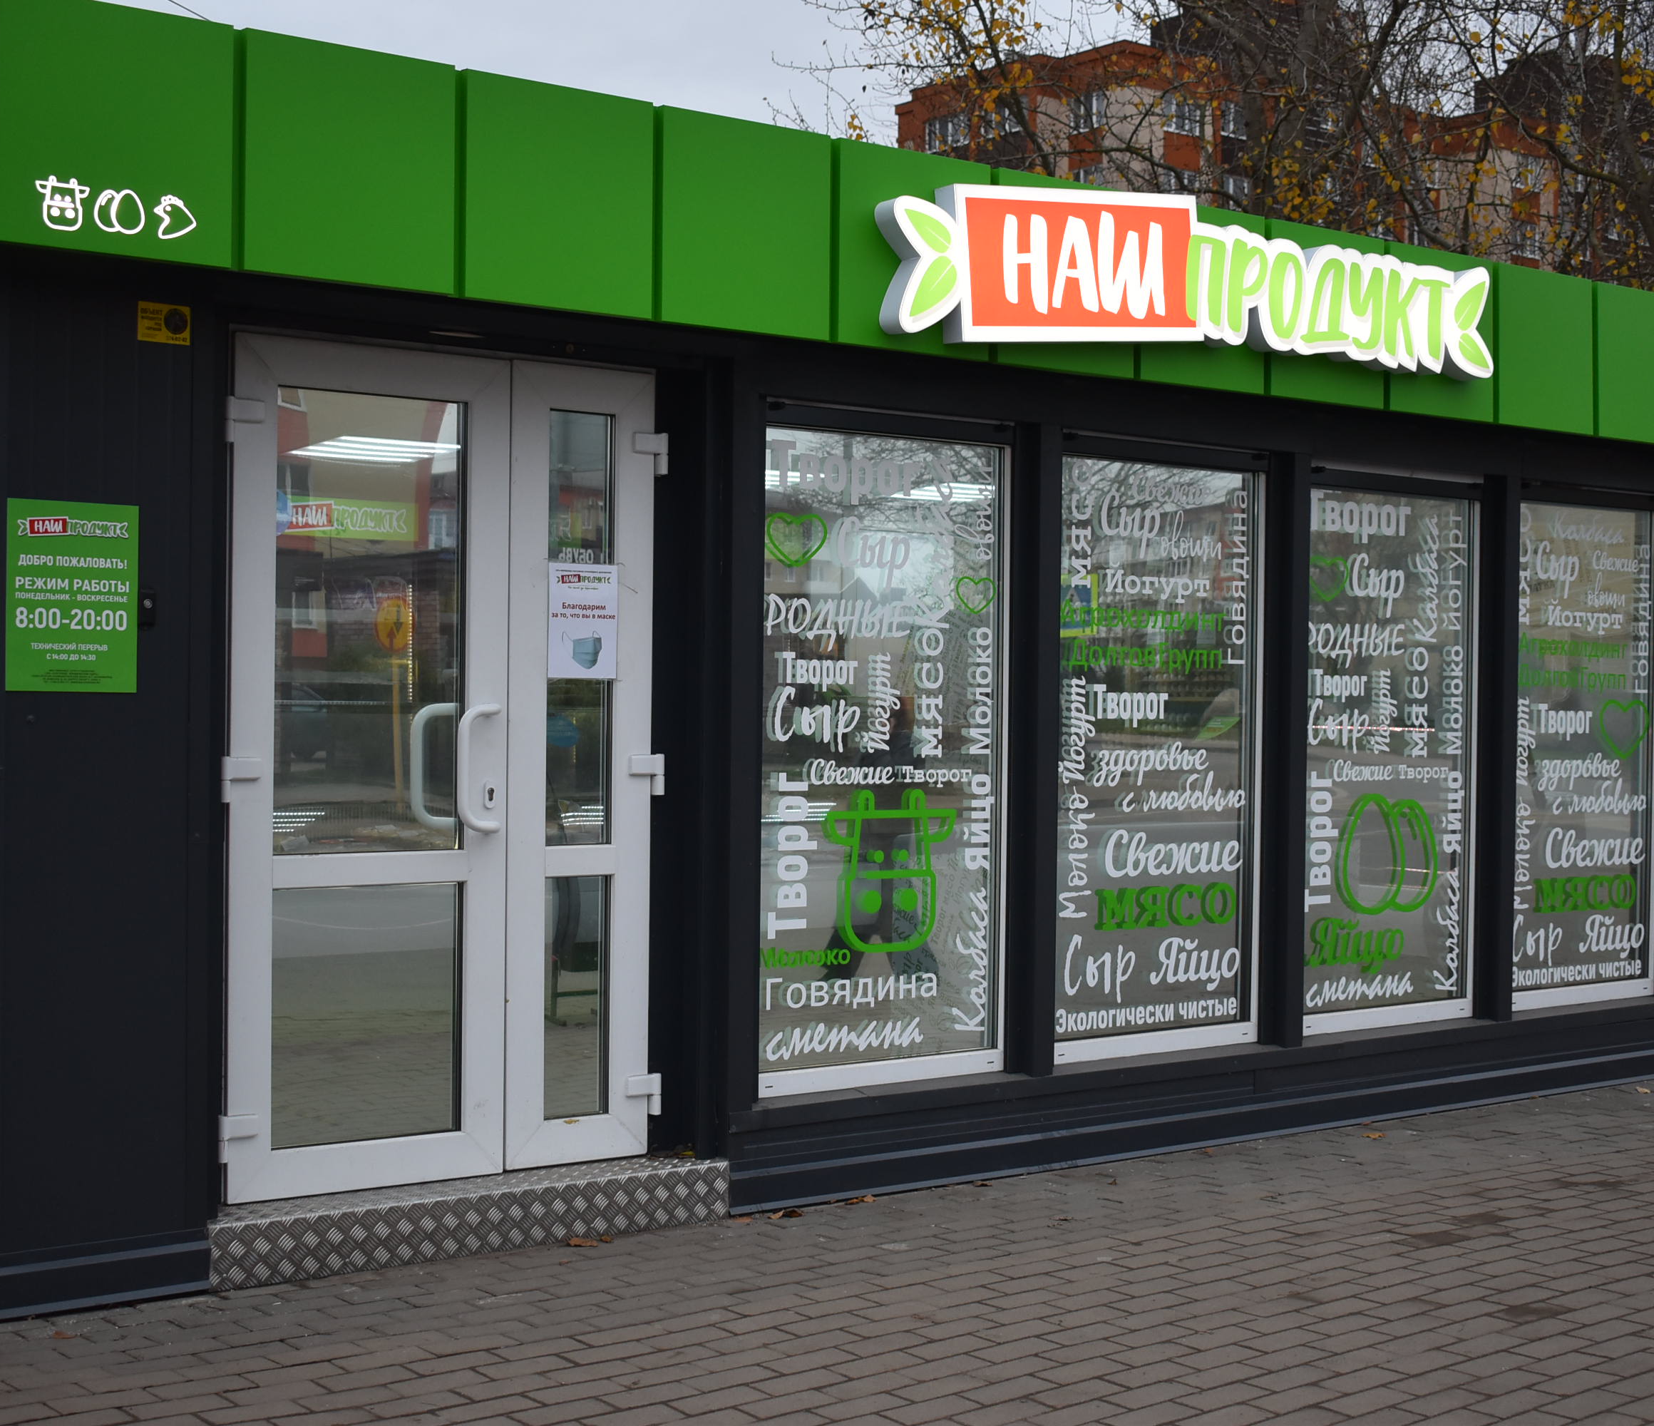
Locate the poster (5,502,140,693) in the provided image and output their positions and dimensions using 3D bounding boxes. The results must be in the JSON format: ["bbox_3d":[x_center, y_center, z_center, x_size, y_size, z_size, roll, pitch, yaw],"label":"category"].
[{"bbox_3d":[-1.655,-0.253,5.479,0.298,0.418,0.010,0,0,-38],"label":"poster"}]

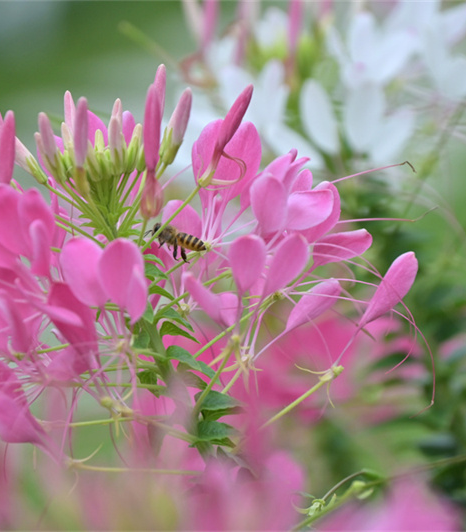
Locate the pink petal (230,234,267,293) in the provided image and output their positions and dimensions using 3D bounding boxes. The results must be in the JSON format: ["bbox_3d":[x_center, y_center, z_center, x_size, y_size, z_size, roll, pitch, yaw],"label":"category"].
[{"bbox_3d":[0.004,-0.001,1.190,0.009,0.016,0.005,6,11,-6],"label":"pink petal"}]

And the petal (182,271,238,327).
[{"bbox_3d":[-0.006,0.009,1.205,0.008,0.018,0.007,-43,6,-17],"label":"petal"}]

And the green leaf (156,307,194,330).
[{"bbox_3d":[-0.012,0.011,0.995,0.009,0.003,0.004,31,25,10],"label":"green leaf"}]

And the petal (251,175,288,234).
[{"bbox_3d":[0.008,-0.014,1.065,0.008,0.014,0.003,-3,-3,9],"label":"petal"}]

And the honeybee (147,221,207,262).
[{"bbox_3d":[-0.013,-0.005,1.050,0.014,0.007,0.006,21,3,-3],"label":"honeybee"}]

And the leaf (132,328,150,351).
[{"bbox_3d":[-0.024,0.019,1.205,0.004,0.006,0.003,9,-12,11],"label":"leaf"}]

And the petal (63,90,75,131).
[{"bbox_3d":[-0.038,-0.036,1.095,0.003,0.011,0.003,-5,0,0],"label":"petal"}]

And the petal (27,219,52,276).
[{"bbox_3d":[-0.044,-0.004,1.055,0.005,0.013,0.004,-11,7,-36],"label":"petal"}]

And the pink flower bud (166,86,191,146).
[{"bbox_3d":[-0.011,-0.032,0.995,0.003,0.013,0.003,14,0,0],"label":"pink flower bud"}]

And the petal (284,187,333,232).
[{"bbox_3d":[0.020,-0.015,1.200,0.015,0.010,0.005,-35,11,9],"label":"petal"}]

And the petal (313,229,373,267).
[{"bbox_3d":[0.024,-0.004,1.000,0.013,0.006,0.003,-24,9,0],"label":"petal"}]

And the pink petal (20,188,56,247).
[{"bbox_3d":[-0.045,-0.011,1.070,0.008,0.014,0.005,-6,0,-15],"label":"pink petal"}]

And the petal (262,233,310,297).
[{"bbox_3d":[0.013,0.000,1.190,0.009,0.019,0.005,32,9,-6],"label":"petal"}]

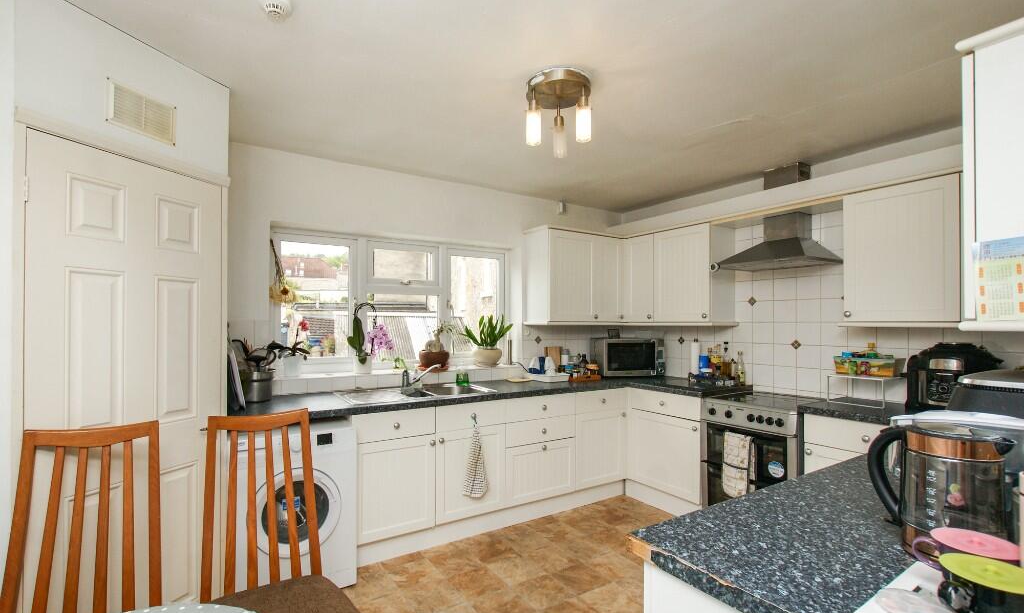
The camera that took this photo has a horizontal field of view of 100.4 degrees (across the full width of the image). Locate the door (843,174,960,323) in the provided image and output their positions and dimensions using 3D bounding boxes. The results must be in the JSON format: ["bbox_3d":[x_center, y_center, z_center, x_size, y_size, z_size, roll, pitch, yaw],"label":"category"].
[{"bbox_3d":[2.053,-0.280,2.270,0.020,0.720,0.475,1,-2,-36],"label":"door"}]

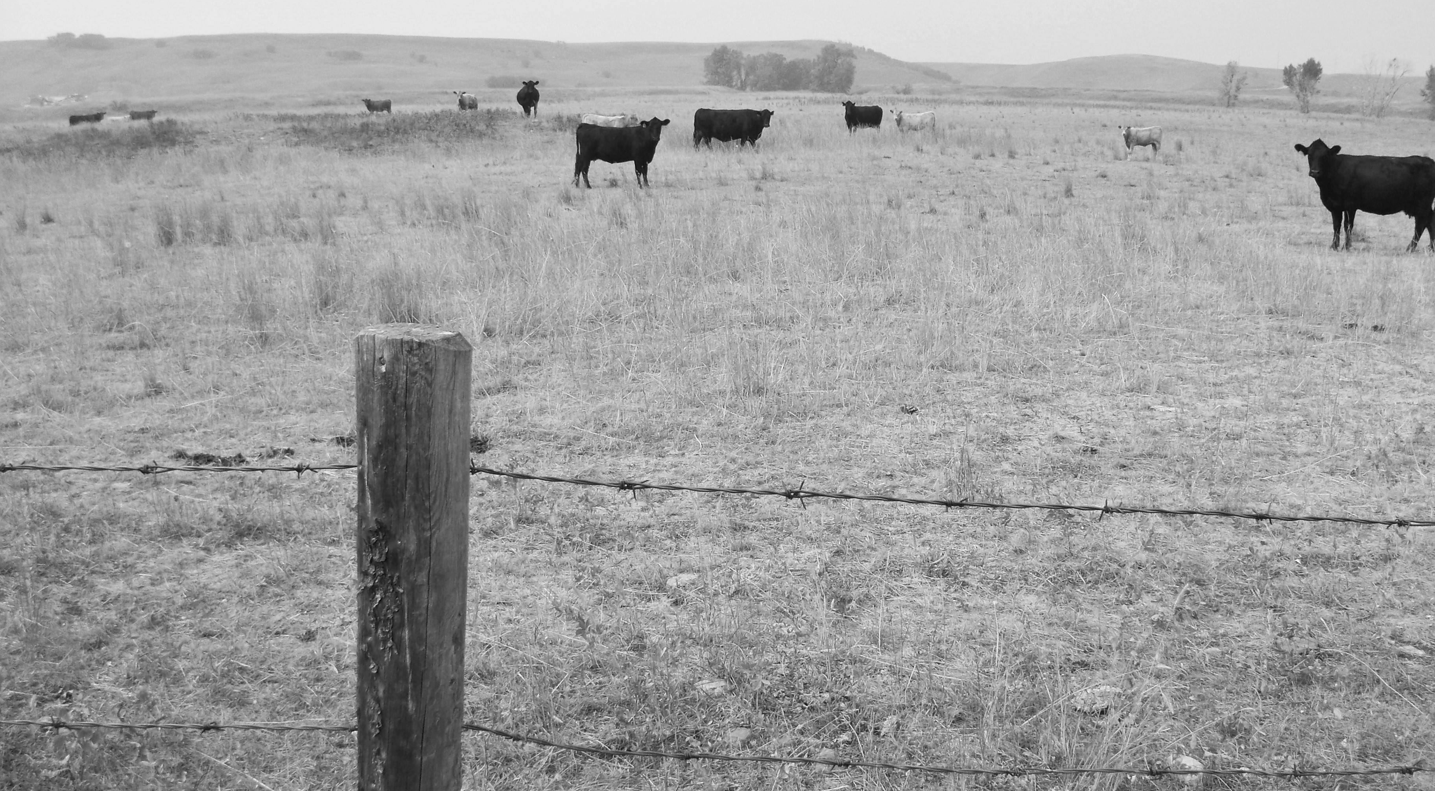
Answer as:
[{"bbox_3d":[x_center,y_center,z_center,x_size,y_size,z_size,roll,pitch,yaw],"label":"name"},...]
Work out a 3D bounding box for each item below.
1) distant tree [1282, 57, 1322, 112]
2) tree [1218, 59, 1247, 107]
[{"bbox_3d":[73.021,-38.644,150.000,5.100,7.000,5.000,9,16,27],"label":"distant tree"},{"bbox_3d":[79.276,-47.919,185.000,4.500,7.100,4.500,9,16,27],"label":"tree"}]

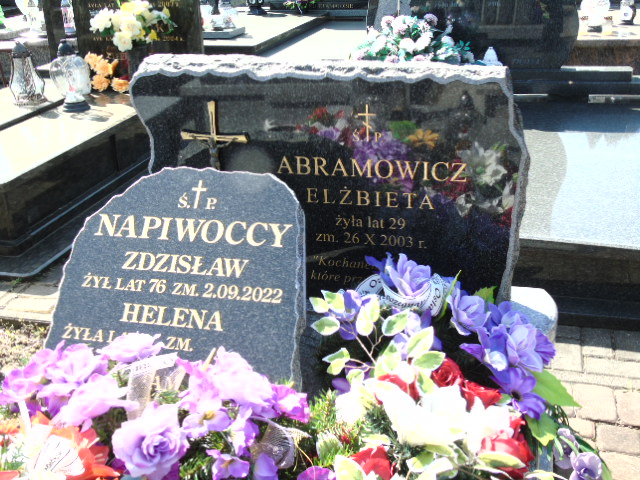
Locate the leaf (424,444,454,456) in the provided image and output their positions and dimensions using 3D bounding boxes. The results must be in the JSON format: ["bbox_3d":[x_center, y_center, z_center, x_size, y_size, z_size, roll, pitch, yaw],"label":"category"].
[{"bbox_3d":[0.194,0.342,1.200,0.050,0.017,0.026,4,25,16],"label":"leaf"}]

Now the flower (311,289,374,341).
[{"bbox_3d":[0.045,0.148,1.470,0.115,0.080,0.075,1,27,9],"label":"flower"}]

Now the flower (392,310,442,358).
[{"bbox_3d":[0.193,0.187,1.460,0.093,0.075,0.065,-4,26,-1],"label":"flower"}]

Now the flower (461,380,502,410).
[{"bbox_3d":[0.310,0.302,1.420,0.075,0.050,0.060,-4,26,-1],"label":"flower"}]

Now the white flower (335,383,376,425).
[{"bbox_3d":[0.068,0.314,1.420,0.080,0.065,0.080,1,60,7],"label":"white flower"}]

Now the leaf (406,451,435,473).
[{"bbox_3d":[0.162,0.356,1.190,0.042,0.025,0.032,4,25,16],"label":"leaf"}]

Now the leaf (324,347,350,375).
[{"bbox_3d":[0.031,0.228,1.390,0.050,0.042,0.025,0,26,6],"label":"leaf"}]

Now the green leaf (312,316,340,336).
[{"bbox_3d":[0.012,0.164,1.400,0.050,0.032,0.020,0,26,6],"label":"green leaf"}]

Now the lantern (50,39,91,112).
[{"bbox_3d":[-1.287,-0.850,3.820,0.195,0.345,0.135,-3,24,0],"label":"lantern"}]

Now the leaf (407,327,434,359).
[{"bbox_3d":[0.188,0.191,1.380,0.050,0.055,0.022,-4,26,-1],"label":"leaf"}]

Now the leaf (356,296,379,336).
[{"bbox_3d":[0.084,0.135,1.300,0.036,0.066,0.030,4,15,16],"label":"leaf"}]

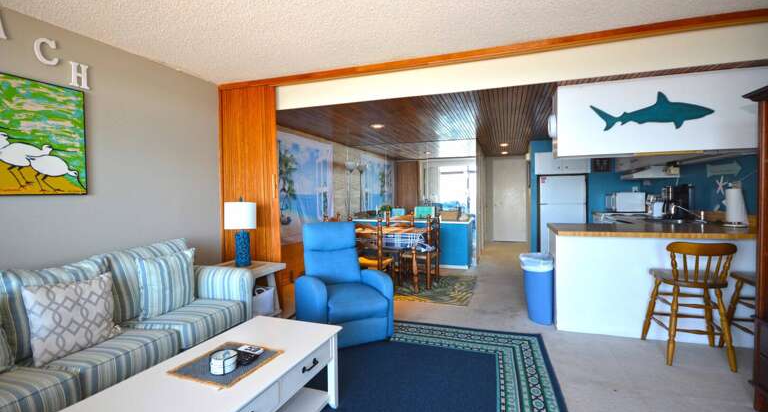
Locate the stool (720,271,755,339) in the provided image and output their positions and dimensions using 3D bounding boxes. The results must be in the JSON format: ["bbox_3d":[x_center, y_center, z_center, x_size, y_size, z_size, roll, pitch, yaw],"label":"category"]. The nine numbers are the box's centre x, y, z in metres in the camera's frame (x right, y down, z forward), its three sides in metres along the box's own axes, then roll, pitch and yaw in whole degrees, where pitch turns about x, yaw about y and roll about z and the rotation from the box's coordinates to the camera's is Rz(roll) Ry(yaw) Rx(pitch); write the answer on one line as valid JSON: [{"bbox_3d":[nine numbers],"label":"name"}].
[{"bbox_3d":[2.812,0.695,2.428,0.470,0.880,0.480,0,2,22],"label":"stool"}]

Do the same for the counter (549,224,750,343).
[{"bbox_3d":[2.488,0.657,3.166,1.700,0.910,0.750,0,2,19],"label":"counter"}]

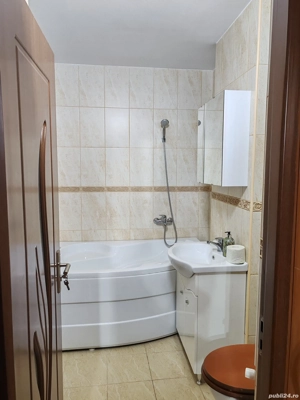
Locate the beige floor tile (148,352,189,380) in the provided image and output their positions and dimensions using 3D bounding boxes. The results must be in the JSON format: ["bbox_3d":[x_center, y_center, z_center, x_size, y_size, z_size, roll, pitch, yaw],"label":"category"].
[{"bbox_3d":[0.141,1.176,2.230,0.297,0.010,0.303,-1,6,-8],"label":"beige floor tile"}]

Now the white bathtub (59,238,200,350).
[{"bbox_3d":[-0.195,0.790,2.858,1.550,0.625,1.000,-1,6,-8],"label":"white bathtub"}]

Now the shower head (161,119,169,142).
[{"bbox_3d":[0.153,-0.706,3.172,0.085,0.240,0.100,-1,6,-8],"label":"shower head"}]

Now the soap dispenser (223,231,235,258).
[{"bbox_3d":[0.535,0.294,2.107,0.076,0.173,0.068,-1,6,-8],"label":"soap dispenser"}]

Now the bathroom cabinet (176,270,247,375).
[{"bbox_3d":[0.409,0.752,2.259,0.310,0.660,0.585,-1,6,-8],"label":"bathroom cabinet"}]

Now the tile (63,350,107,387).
[{"bbox_3d":[-0.442,1.183,2.152,0.297,0.010,0.303,-1,6,-8],"label":"tile"}]

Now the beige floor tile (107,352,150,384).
[{"bbox_3d":[-0.150,1.180,2.191,0.297,0.010,0.303,-1,6,-8],"label":"beige floor tile"}]

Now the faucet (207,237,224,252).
[{"bbox_3d":[0.471,0.320,2.228,0.135,0.098,0.050,-1,6,-8],"label":"faucet"}]

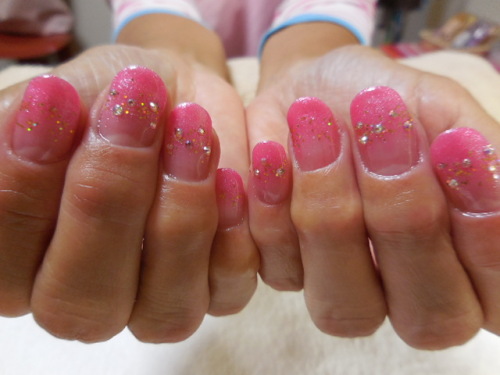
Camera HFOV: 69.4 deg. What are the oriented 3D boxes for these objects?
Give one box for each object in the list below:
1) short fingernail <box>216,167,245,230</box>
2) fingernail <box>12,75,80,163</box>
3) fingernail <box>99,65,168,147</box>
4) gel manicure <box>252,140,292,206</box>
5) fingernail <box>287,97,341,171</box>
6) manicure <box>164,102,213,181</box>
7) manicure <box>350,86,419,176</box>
[{"bbox_3d":[-0.005,0.003,0.089,0.008,0.015,0.003,-3,-12,9],"label":"short fingernail"},{"bbox_3d":[-0.041,-0.014,0.074,0.011,0.019,0.004,11,-20,-29],"label":"fingernail"},{"bbox_3d":[-0.023,-0.016,0.072,0.013,0.017,0.004,11,-18,-19],"label":"fingernail"},{"bbox_3d":[0.005,-0.004,0.088,0.009,0.016,0.003,-4,-12,3],"label":"gel manicure"},{"bbox_3d":[0.014,-0.012,0.081,0.011,0.017,0.004,-12,-17,12],"label":"fingernail"},{"bbox_3d":[-0.014,-0.010,0.083,0.011,0.018,0.004,3,-14,-1],"label":"manicure"},{"bbox_3d":[0.028,-0.012,0.075,0.013,0.019,0.004,-12,-18,21],"label":"manicure"}]

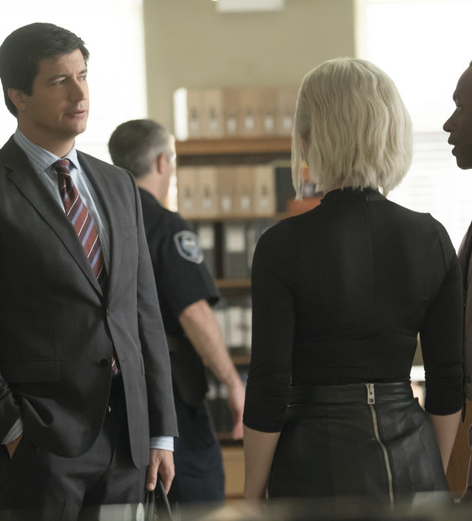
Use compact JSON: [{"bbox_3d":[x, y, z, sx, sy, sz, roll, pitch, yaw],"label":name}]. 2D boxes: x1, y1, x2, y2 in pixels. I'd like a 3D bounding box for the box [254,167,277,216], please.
[{"bbox_3d":[0.120,-0.371,14.973,0.103,0.260,0.260,-2,0,-15],"label":"box"}]

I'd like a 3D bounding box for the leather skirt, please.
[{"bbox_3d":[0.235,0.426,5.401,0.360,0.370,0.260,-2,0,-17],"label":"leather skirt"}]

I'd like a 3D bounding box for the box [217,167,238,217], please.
[{"bbox_3d":[-0.082,-0.365,14.918,0.103,0.260,0.260,-2,0,-15],"label":"box"}]

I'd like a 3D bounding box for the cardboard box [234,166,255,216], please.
[{"bbox_3d":[0.019,-0.386,15.744,0.107,0.276,0.250,-2,-1,-16],"label":"cardboard box"}]

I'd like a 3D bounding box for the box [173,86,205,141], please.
[{"bbox_3d":[-0.242,-0.781,14.877,0.103,0.260,0.260,-2,0,-15],"label":"box"}]

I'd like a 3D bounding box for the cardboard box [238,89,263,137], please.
[{"bbox_3d":[0.038,-0.793,14.952,0.103,0.260,0.260,-2,0,-15],"label":"cardboard box"}]

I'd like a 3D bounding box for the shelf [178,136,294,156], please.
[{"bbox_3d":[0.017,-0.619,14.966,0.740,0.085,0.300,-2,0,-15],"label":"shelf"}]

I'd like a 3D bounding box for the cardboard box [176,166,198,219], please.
[{"bbox_3d":[-0.303,-0.375,15.651,0.107,0.276,0.250,-2,-1,-16],"label":"cardboard box"}]

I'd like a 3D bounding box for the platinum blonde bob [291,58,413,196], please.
[{"bbox_3d":[0.215,-0.248,5.150,0.218,0.252,0.235,-2,-1,-32],"label":"platinum blonde bob"}]

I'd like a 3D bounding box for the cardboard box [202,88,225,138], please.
[{"bbox_3d":[-0.159,-0.820,15.702,0.107,0.276,0.250,-2,-1,-16],"label":"cardboard box"}]

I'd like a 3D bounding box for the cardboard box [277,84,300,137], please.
[{"bbox_3d":[0.257,-0.846,15.822,0.107,0.276,0.250,-2,-1,-16],"label":"cardboard box"}]

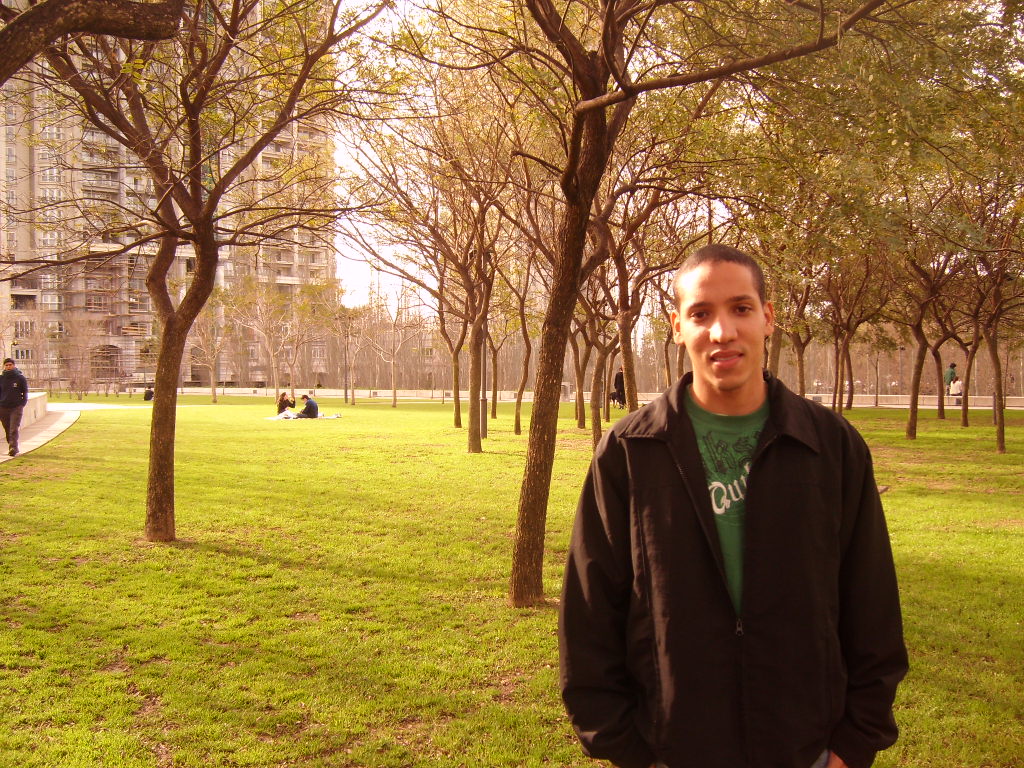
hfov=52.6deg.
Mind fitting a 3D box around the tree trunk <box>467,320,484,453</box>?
[{"bbox_3d":[-0.696,0.048,19.900,0.320,2.537,0.280,0,1,0],"label":"tree trunk"}]

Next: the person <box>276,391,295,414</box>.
[{"bbox_3d":[-7.636,0.683,35.136,0.700,0.820,0.500,0,1,13],"label":"person"}]

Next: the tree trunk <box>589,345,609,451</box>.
[{"bbox_3d":[1.662,0.273,19.765,0.344,1.996,0.290,0,1,5],"label":"tree trunk"}]

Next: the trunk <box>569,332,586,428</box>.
[{"bbox_3d":[1.760,-0.100,27.599,0.453,2.560,0.310,0,1,4],"label":"trunk"}]

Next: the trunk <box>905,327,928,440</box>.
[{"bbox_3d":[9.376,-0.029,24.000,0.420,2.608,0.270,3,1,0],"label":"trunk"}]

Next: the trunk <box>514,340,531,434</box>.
[{"bbox_3d":[0.249,0.064,24.562,0.380,2.302,0.290,0,1,1],"label":"trunk"}]

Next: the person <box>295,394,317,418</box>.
[{"bbox_3d":[-7.026,0.769,35.400,0.800,0.800,0.550,0,1,0],"label":"person"}]

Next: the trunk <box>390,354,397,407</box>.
[{"bbox_3d":[-5.163,-0.164,45.300,0.220,2.428,0.200,-1,1,0],"label":"trunk"}]

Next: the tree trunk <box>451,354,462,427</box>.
[{"bbox_3d":[-1.505,0.183,28.175,0.286,1.982,0.250,0,1,-3],"label":"tree trunk"}]

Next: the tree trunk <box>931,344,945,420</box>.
[{"bbox_3d":[13.661,-0.045,33.152,0.432,2.322,0.320,0,1,22],"label":"tree trunk"}]

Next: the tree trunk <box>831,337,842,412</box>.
[{"bbox_3d":[12.840,-0.396,41.000,0.300,2.970,0.220,2,1,0],"label":"tree trunk"}]

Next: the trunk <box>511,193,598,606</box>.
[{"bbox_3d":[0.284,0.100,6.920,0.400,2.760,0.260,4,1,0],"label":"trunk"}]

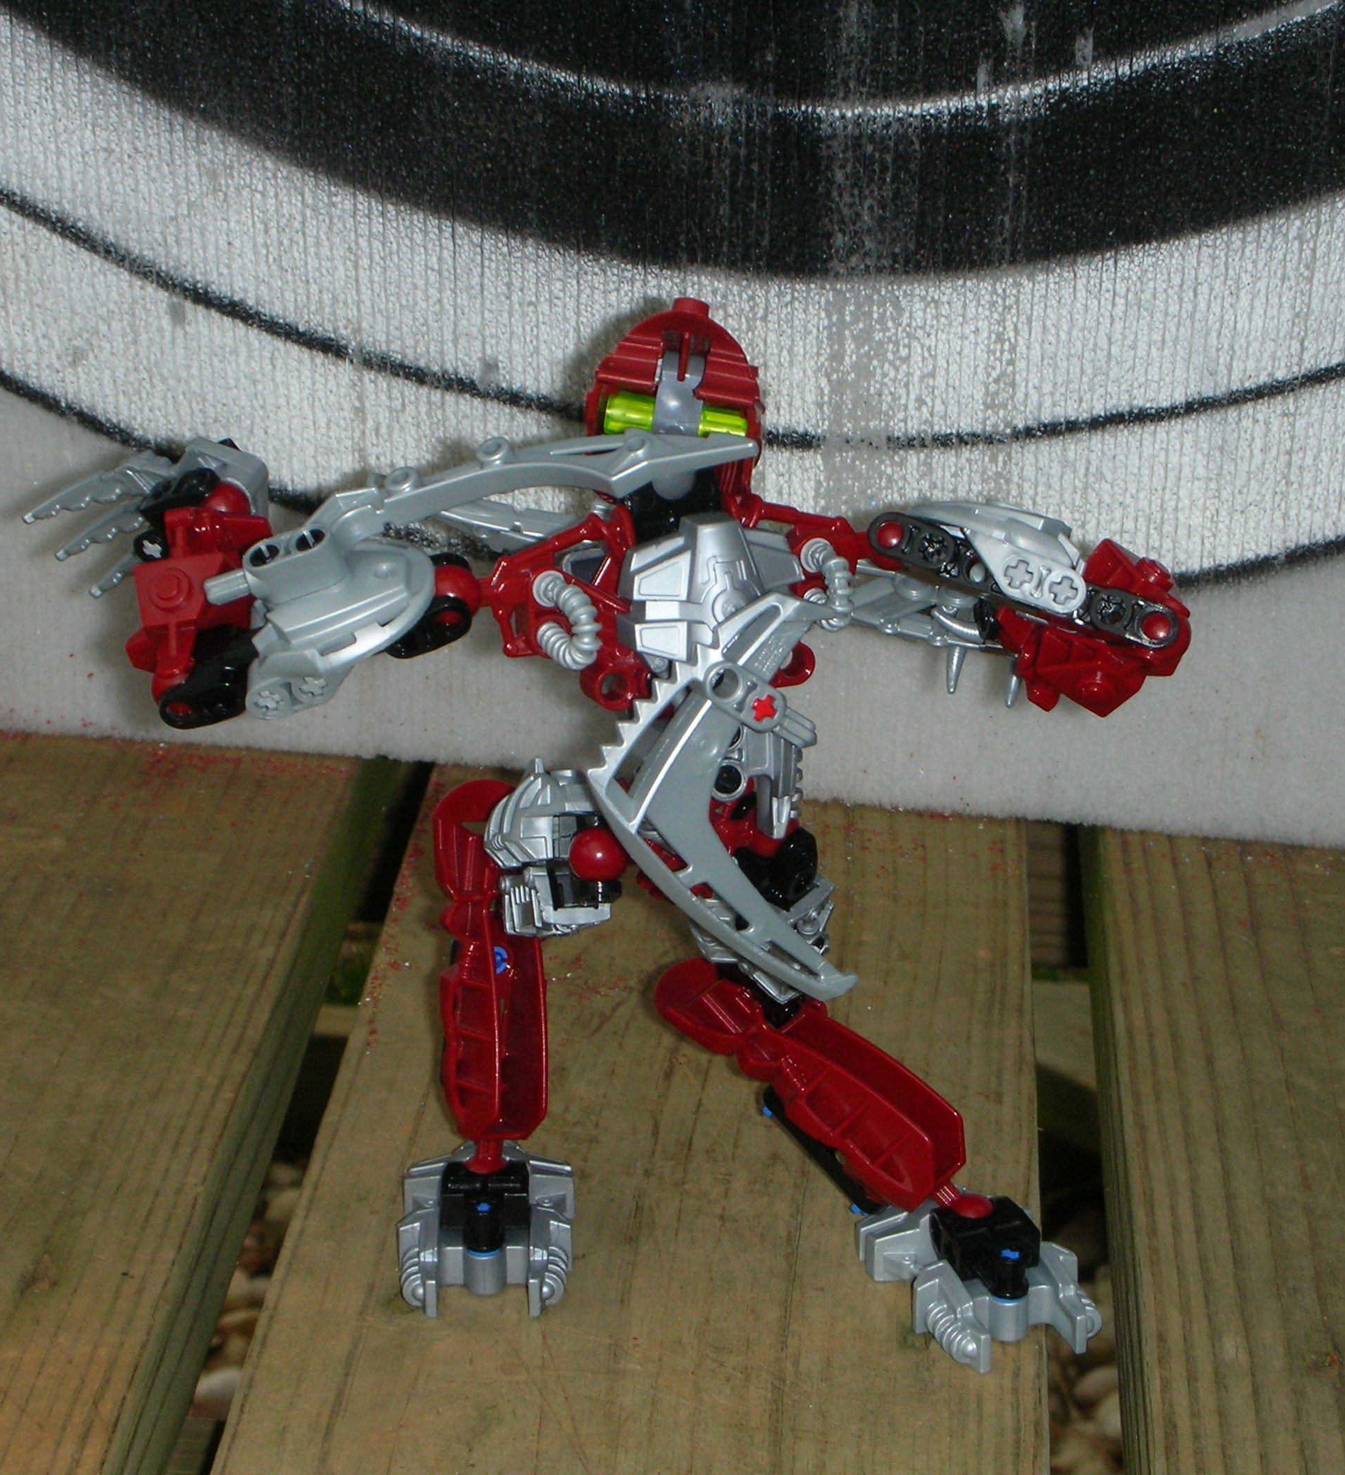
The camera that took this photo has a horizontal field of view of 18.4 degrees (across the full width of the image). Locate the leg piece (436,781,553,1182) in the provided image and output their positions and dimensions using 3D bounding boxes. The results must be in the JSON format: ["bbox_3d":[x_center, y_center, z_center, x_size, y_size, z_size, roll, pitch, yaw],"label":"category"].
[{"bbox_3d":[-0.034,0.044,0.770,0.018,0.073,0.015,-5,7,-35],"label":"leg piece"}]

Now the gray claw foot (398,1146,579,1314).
[{"bbox_3d":[-0.035,0.089,0.778,0.033,0.019,0.045,0,22,0],"label":"gray claw foot"}]

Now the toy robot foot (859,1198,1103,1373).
[{"bbox_3d":[0.057,0.096,0.761,0.033,0.019,0.045,-8,23,-19],"label":"toy robot foot"}]

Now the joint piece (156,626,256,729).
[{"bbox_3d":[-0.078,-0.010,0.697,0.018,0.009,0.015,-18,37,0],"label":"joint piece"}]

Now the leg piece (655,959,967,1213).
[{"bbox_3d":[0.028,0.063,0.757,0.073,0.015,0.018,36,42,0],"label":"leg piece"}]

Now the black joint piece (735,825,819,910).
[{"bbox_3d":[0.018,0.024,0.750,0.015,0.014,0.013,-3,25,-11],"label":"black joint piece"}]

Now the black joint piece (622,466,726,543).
[{"bbox_3d":[0.000,-0.041,0.728,0.017,0.015,0.013,-10,22,4],"label":"black joint piece"}]

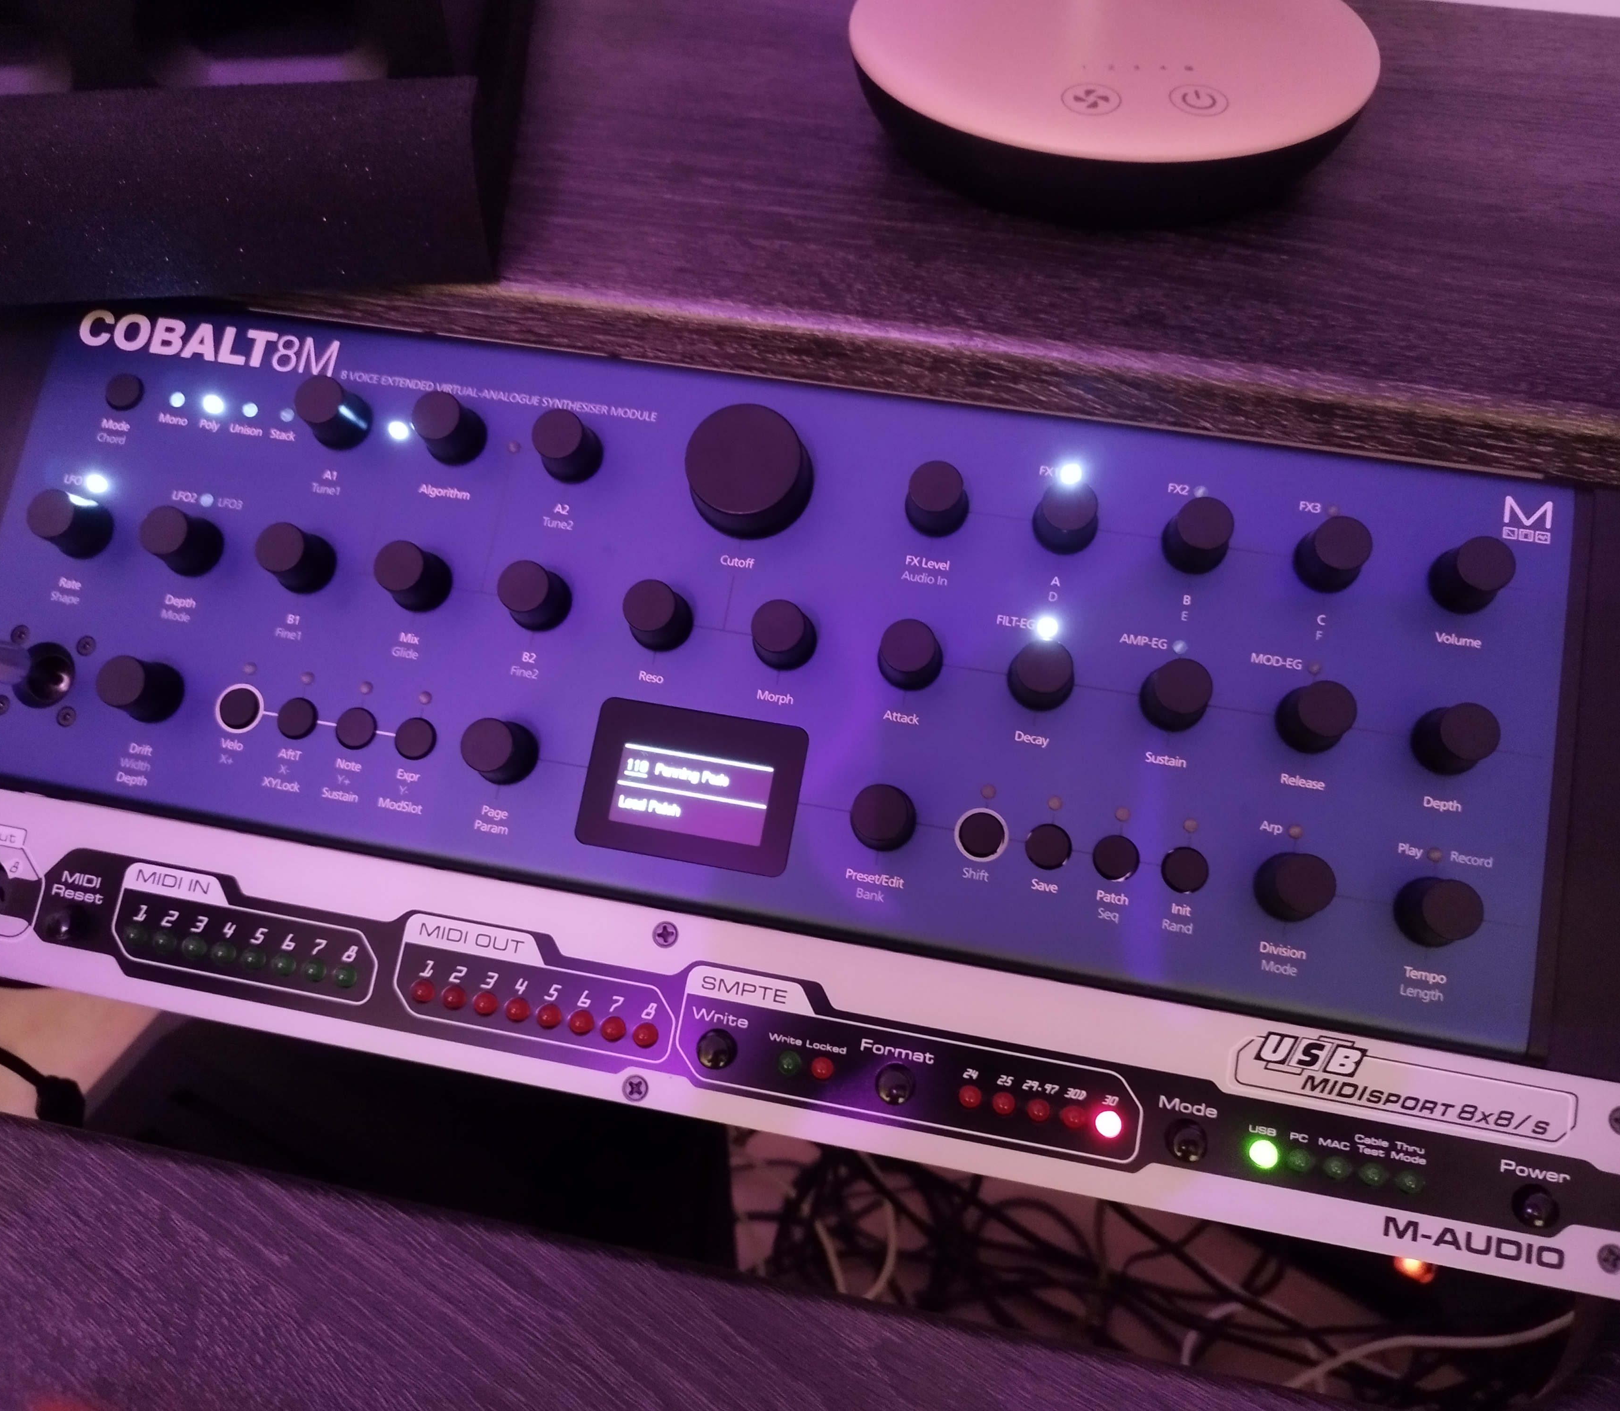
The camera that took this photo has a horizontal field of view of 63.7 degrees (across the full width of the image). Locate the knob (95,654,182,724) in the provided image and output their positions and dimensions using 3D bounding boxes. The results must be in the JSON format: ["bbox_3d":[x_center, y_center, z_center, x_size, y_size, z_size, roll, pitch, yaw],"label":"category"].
[{"bbox_3d":[-0.163,-0.004,0.316,0.015,0.014,0.015,-1,79,5],"label":"knob"}]

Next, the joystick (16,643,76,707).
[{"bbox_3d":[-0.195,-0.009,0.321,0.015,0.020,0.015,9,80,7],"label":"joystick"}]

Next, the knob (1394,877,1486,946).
[{"bbox_3d":[0.137,0.045,0.283,0.015,0.014,0.015,9,80,7],"label":"knob"}]

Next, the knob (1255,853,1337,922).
[{"bbox_3d":[0.106,0.039,0.284,0.015,0.014,0.015,-1,79,5],"label":"knob"}]

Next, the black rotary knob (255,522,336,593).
[{"bbox_3d":[-0.127,-0.037,0.321,0.016,0.014,0.016,-1,79,5],"label":"black rotary knob"}]

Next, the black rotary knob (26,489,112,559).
[{"bbox_3d":[-0.186,-0.046,0.327,0.015,0.014,0.015,9,80,6],"label":"black rotary knob"}]

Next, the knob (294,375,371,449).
[{"bbox_3d":[-0.120,-0.074,0.327,0.016,0.014,0.016,9,80,7],"label":"knob"}]

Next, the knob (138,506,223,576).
[{"bbox_3d":[-0.157,-0.041,0.324,0.015,0.014,0.015,-1,79,4],"label":"knob"}]

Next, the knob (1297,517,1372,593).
[{"bbox_3d":[0.120,-0.035,0.299,0.015,0.014,0.015,9,80,7],"label":"knob"}]

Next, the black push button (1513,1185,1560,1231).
[{"bbox_3d":[0.154,0.106,0.274,0.009,0.004,0.009,9,80,7],"label":"black push button"}]

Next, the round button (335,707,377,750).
[{"bbox_3d":[-0.109,0.005,0.314,0.010,0.002,0.010,9,80,7],"label":"round button"}]

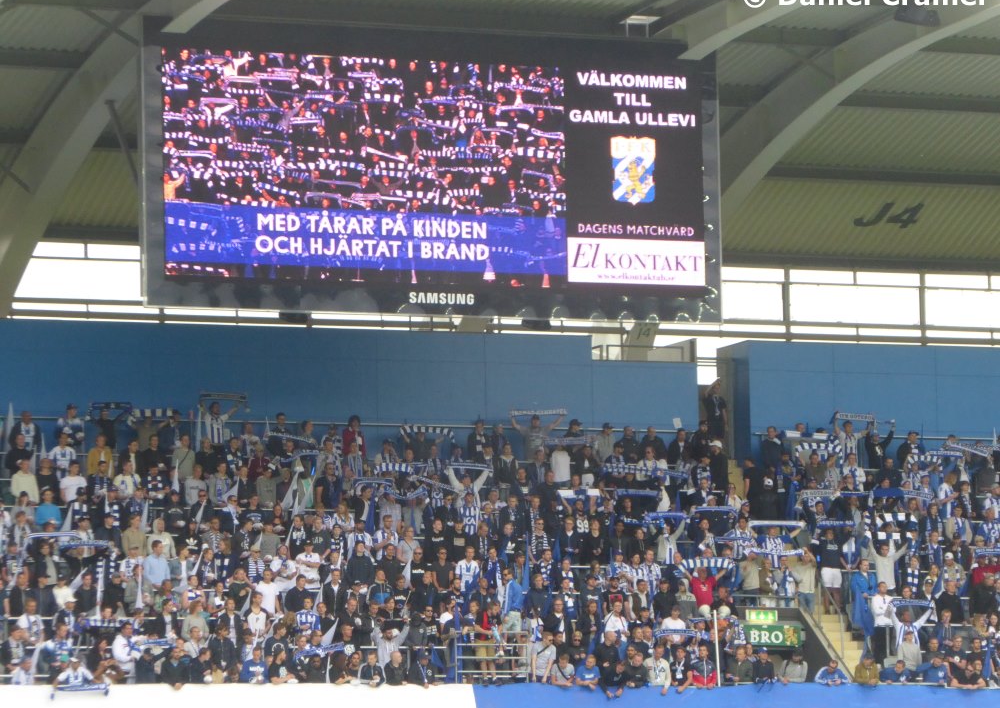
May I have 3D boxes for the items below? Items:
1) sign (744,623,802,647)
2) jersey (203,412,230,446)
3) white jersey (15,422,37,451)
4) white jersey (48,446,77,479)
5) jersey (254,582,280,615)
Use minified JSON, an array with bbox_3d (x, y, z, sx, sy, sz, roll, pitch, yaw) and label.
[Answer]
[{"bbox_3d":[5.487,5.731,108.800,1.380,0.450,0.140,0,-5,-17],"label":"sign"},{"bbox_3d":[-5.922,1.556,111.641,0.520,0.680,0.300,0,-5,-12],"label":"jersey"},{"bbox_3d":[-9.764,1.710,110.082,0.460,0.660,0.280,0,-5,-8],"label":"white jersey"},{"bbox_3d":[-8.920,2.238,109.208,0.530,0.700,0.280,-1,-5,-6],"label":"white jersey"},{"bbox_3d":[-4.564,4.805,105.038,0.490,0.680,0.280,-1,-5,-6],"label":"jersey"}]

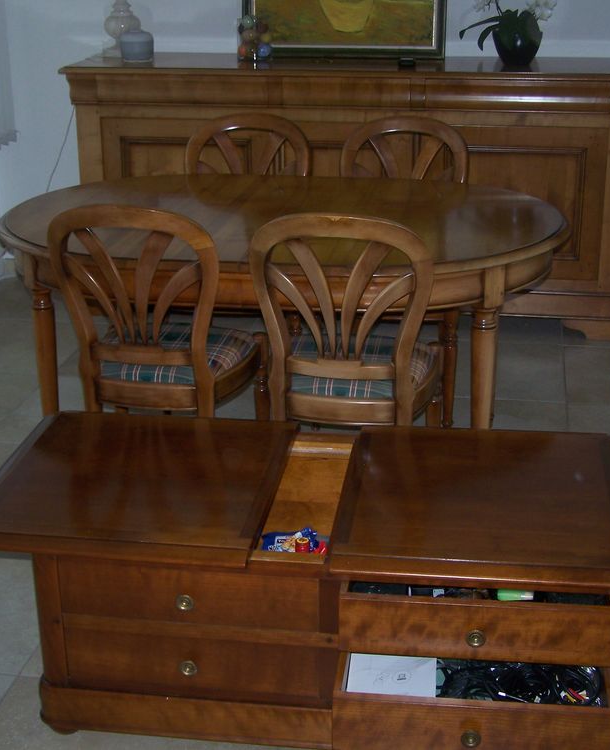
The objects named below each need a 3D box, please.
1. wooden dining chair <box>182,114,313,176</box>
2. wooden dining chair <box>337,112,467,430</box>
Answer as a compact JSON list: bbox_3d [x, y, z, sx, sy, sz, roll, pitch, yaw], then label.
[{"bbox_3d":[-0.226,-0.392,3.999,0.460,0.945,0.510,3,21,10],"label":"wooden dining chair"},{"bbox_3d":[0.307,-0.355,3.888,0.455,0.940,0.510,3,21,10],"label":"wooden dining chair"}]

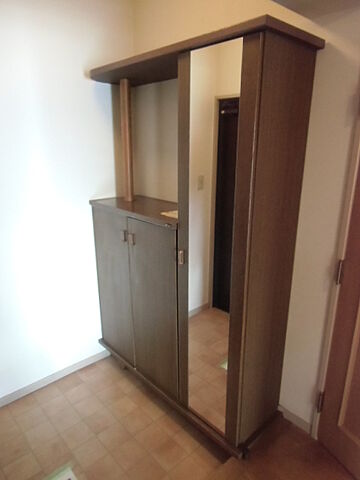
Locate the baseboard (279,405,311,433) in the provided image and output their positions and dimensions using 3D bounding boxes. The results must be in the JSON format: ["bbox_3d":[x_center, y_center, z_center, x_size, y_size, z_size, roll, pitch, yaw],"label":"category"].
[{"bbox_3d":[0.574,0.916,1.683,0.015,0.059,0.165,-14,21,-41],"label":"baseboard"}]

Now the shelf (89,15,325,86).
[{"bbox_3d":[-0.017,-0.823,1.564,0.385,0.029,1.235,-14,21,-41],"label":"shelf"}]

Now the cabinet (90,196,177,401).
[{"bbox_3d":[-0.156,0.289,2.051,0.375,0.988,0.810,-14,21,-41],"label":"cabinet"}]

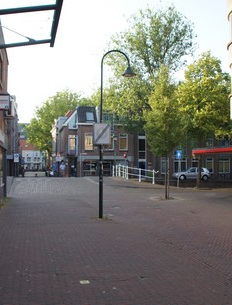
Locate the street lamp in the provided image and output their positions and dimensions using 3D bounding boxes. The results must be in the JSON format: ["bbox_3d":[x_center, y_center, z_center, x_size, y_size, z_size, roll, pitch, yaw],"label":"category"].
[{"bbox_3d":[0.028,-0.568,10.640,1.130,5.150,0.420,0,-2,0],"label":"street lamp"}]

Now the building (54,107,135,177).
[{"bbox_3d":[-2.950,-1.169,46.062,8.600,8.700,9.600,1,-2,-12],"label":"building"}]

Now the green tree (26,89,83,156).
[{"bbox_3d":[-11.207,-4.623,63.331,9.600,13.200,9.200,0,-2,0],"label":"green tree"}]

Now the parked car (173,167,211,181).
[{"bbox_3d":[8.224,2.367,37.528,4.050,1.440,1.700,1,-2,-6],"label":"parked car"}]

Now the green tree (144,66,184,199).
[{"bbox_3d":[2.412,-0.986,16.945,2.000,6.500,2.000,0,-2,0],"label":"green tree"}]

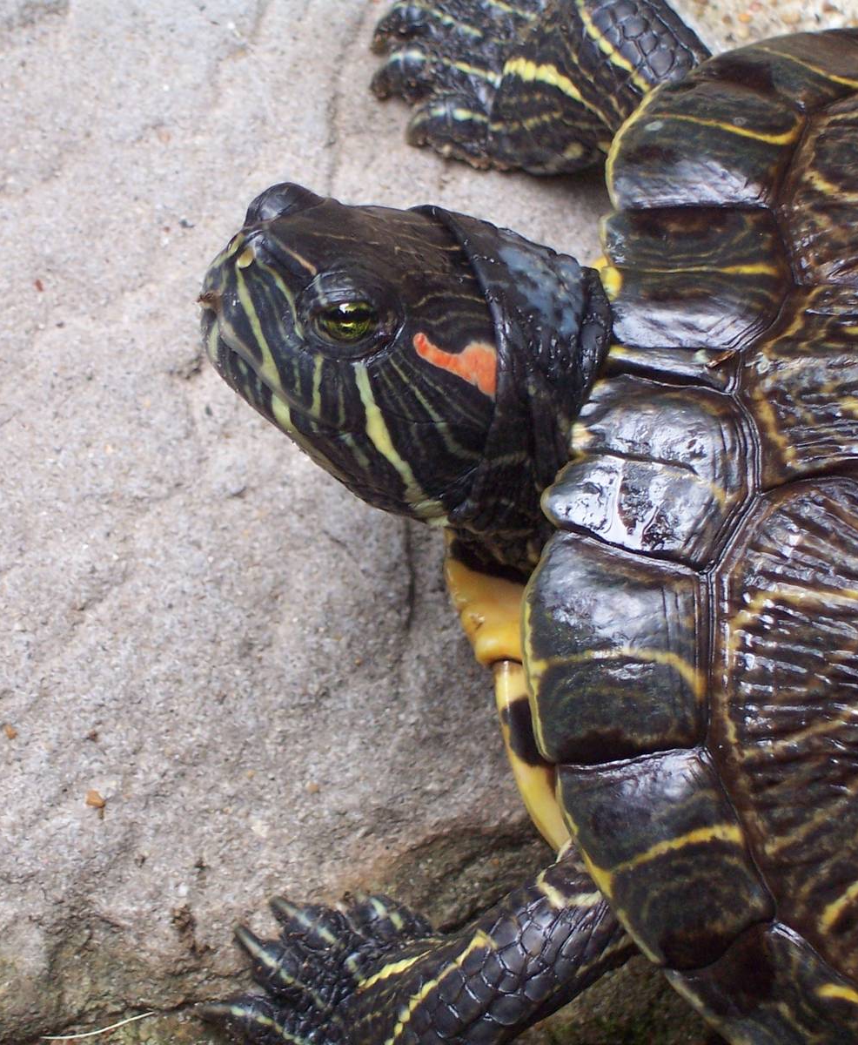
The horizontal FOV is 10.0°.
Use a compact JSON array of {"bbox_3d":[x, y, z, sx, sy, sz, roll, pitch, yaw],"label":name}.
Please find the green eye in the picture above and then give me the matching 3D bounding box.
[{"bbox_3d":[-0.011,-0.027,0.652,0.008,0.005,0.005,3,19,-1],"label":"green eye"}]

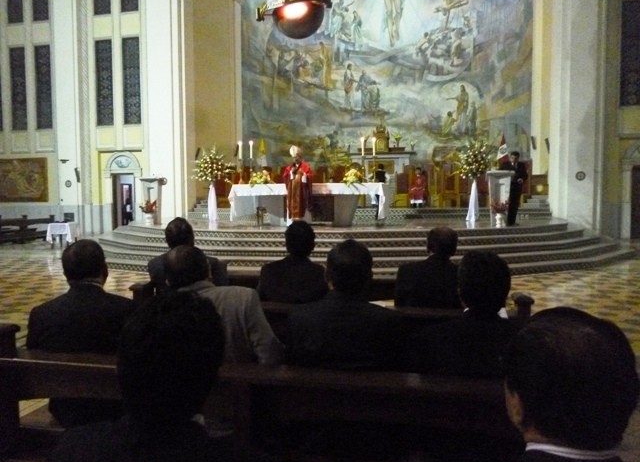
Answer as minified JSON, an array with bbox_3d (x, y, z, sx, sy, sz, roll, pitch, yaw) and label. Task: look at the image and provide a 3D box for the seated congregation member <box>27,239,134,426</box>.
[{"bbox_3d":[-0.910,0.647,2.284,0.490,1.250,0.750,0,3,7],"label":"seated congregation member"}]

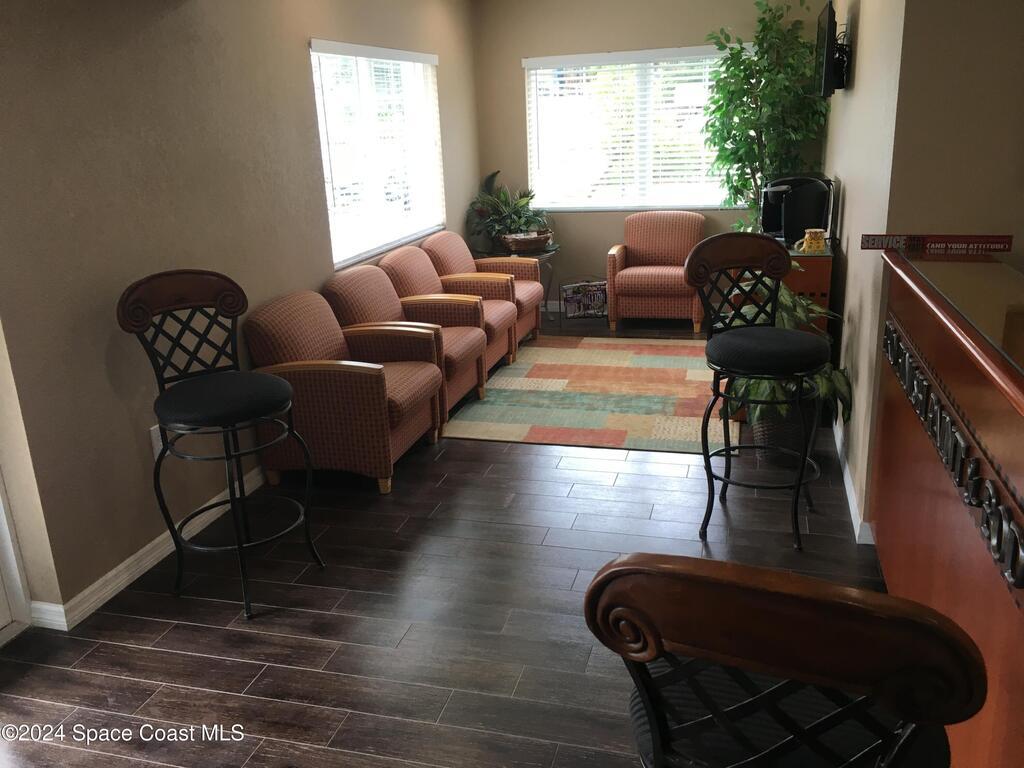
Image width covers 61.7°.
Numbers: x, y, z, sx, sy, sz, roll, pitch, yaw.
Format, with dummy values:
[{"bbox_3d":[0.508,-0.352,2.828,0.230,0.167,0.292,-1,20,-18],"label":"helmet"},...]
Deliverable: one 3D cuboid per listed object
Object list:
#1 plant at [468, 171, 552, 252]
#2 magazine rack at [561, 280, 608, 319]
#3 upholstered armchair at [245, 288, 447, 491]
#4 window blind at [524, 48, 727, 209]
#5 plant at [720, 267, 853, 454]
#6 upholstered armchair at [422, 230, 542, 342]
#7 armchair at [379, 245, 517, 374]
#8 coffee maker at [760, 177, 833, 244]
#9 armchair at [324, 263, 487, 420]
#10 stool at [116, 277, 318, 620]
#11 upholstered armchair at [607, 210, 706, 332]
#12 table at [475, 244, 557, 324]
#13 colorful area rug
[{"bbox_3d":[0.003,-1.353,6.701,0.660,0.600,0.520,2,18,15],"label":"plant"},{"bbox_3d":[0.585,-0.660,6.746,0.380,0.300,0.100,-3,17,-2],"label":"magazine rack"},{"bbox_3d":[-0.757,-0.017,4.078,0.720,0.845,0.700,2,18,15],"label":"upholstered armchair"},{"bbox_3d":[1.002,-1.944,6.630,1.830,1.165,0.090,2,18,15],"label":"window blind"},{"bbox_3d":[1.255,-0.094,3.958,0.540,0.900,0.600,2,18,15],"label":"plant"},{"bbox_3d":[-0.172,-0.657,6.097,0.700,0.850,0.690,2,18,15],"label":"upholstered armchair"},{"bbox_3d":[-0.372,-0.459,5.442,0.720,0.845,0.700,2,18,15],"label":"armchair"},{"bbox_3d":[1.465,-0.883,4.405,0.340,0.355,0.250,2,18,15],"label":"coffee maker"},{"bbox_3d":[-0.565,-0.237,4.758,0.720,0.845,0.700,2,18,15],"label":"armchair"},{"bbox_3d":[-0.995,0.176,3.014,0.480,1.130,0.560,-14,21,-34],"label":"stool"},{"bbox_3d":[1.124,-0.870,6.602,0.700,0.850,0.690,2,18,15],"label":"upholstered armchair"},{"bbox_3d":[0.024,-0.775,6.879,0.680,0.600,0.680,2,18,15],"label":"table"},{"bbox_3d":[0.646,-0.018,5.325,1.520,0.012,2.210,2,18,15],"label":"colorful area rug"}]

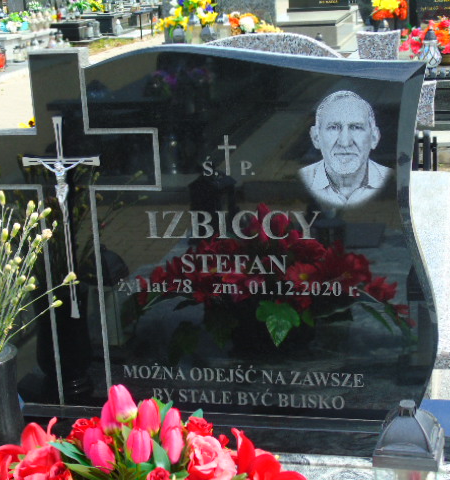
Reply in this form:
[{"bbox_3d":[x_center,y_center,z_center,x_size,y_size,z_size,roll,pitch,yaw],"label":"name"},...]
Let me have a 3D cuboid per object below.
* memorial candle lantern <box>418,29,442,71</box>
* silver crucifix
[{"bbox_3d":[1.659,-1.534,8.050,0.175,0.330,0.175,0,15,13],"label":"memorial candle lantern"},{"bbox_3d":[-0.323,-0.045,2.039,0.167,0.421,0.035,0,15,13],"label":"silver crucifix"}]

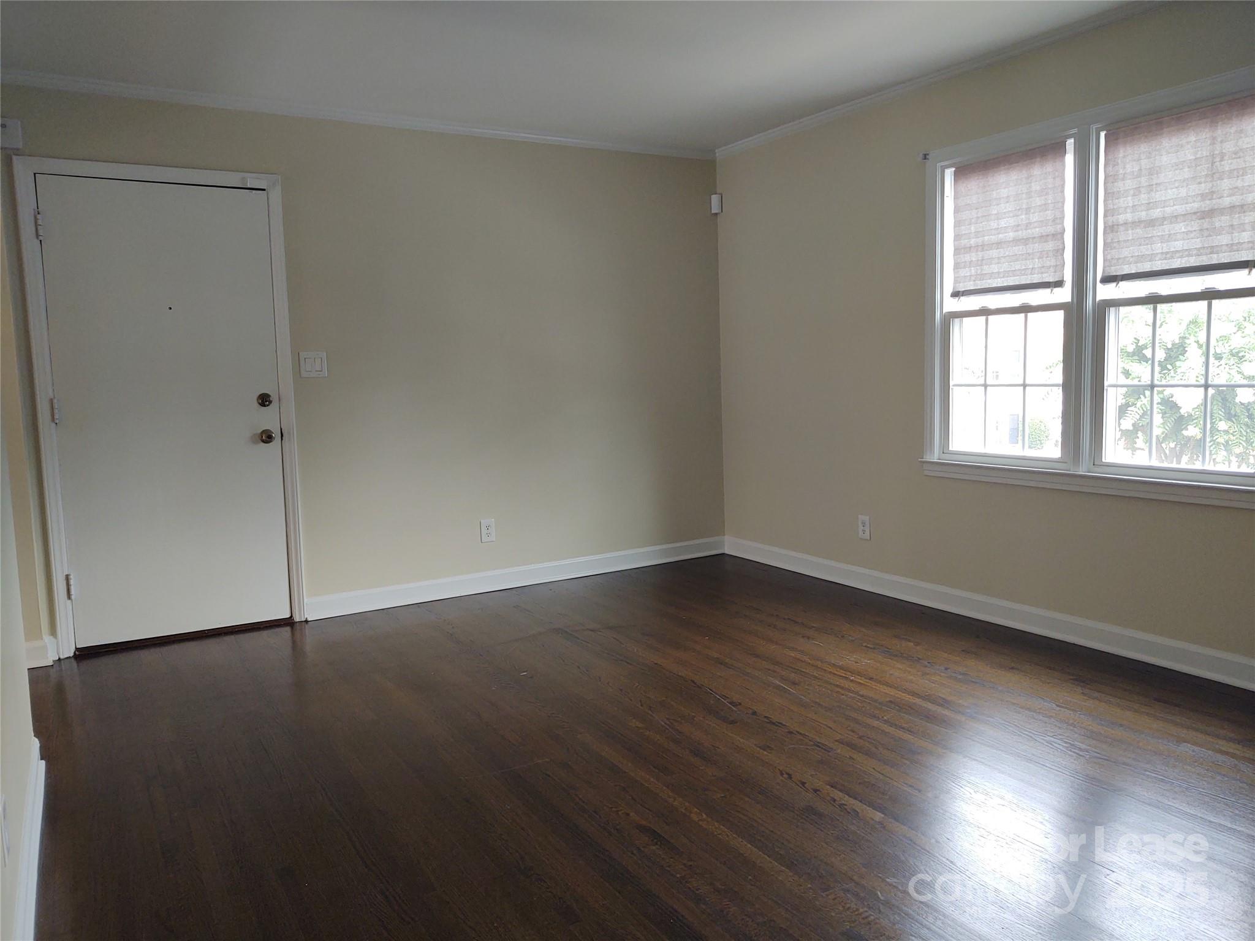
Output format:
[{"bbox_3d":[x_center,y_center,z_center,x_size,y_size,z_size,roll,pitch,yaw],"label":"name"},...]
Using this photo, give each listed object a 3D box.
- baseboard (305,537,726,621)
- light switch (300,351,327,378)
[{"bbox_3d":[-0.480,0.571,5.410,2.523,0.108,0.018,-5,7,-31],"label":"baseboard"},{"bbox_3d":[-1.500,-0.506,4.688,0.122,0.118,0.012,-5,7,-30],"label":"light switch"}]

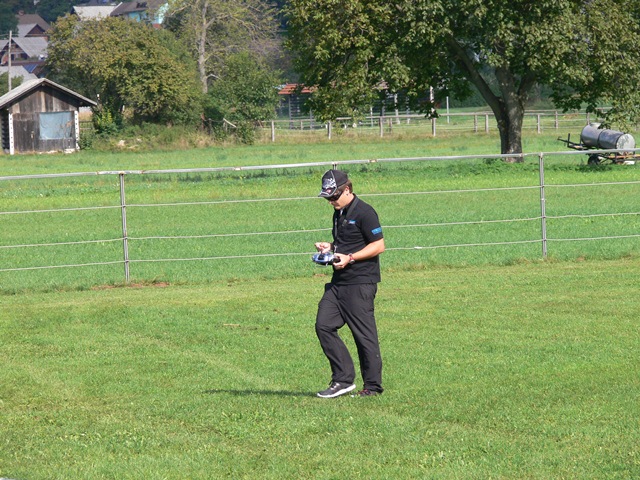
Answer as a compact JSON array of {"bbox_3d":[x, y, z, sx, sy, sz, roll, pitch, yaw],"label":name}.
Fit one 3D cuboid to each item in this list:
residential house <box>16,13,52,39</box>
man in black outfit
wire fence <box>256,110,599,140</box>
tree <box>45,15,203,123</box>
[{"bbox_3d":[-56.772,-41.262,1000.000,10.000,9.000,10.000,-3,2,-24],"label":"residential house"},{"bbox_3d":[0.228,0.336,38.800,0.500,1.740,0.520,-4,2,-30],"label":"man in black outfit"},{"bbox_3d":[5.879,-6.234,275.000,18.700,1.200,0.150,-3,2,0],"label":"wire fence"},{"bbox_3d":[-11.079,-9.266,285.000,8.800,7.000,8.200,-3,2,0],"label":"tree"}]

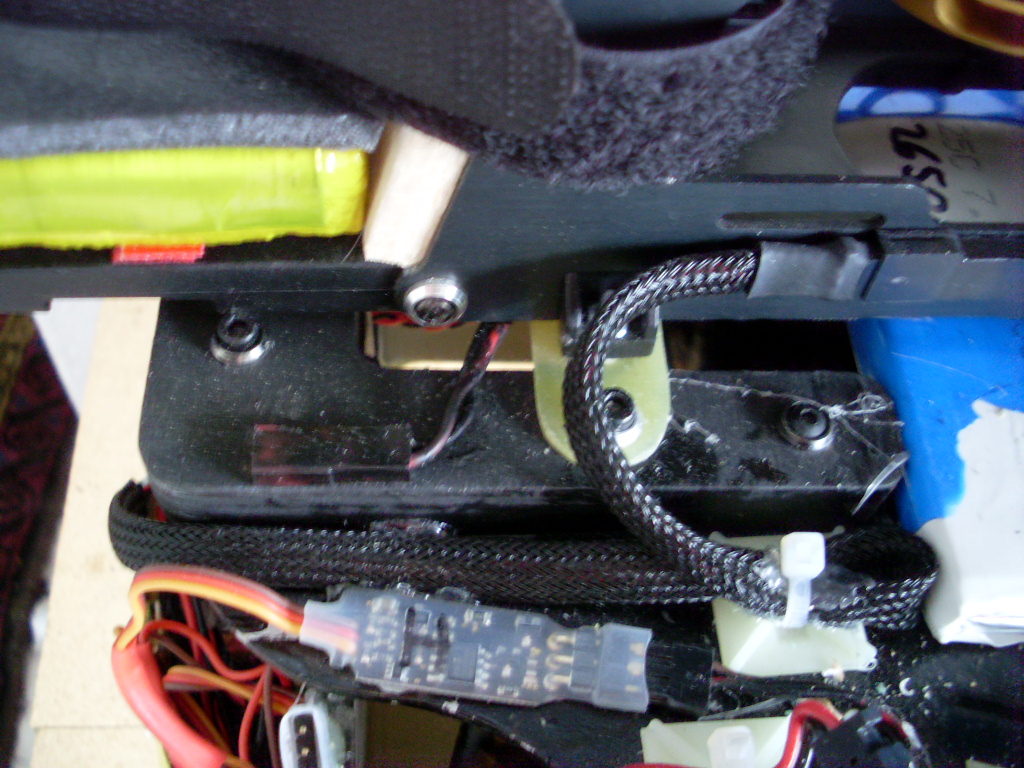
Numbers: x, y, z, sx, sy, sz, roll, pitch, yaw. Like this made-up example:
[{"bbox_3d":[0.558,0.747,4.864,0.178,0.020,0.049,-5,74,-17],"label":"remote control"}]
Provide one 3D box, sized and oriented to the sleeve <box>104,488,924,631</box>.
[{"bbox_3d":[0.001,0.020,0.136,0.099,0.010,0.016,0,53,0],"label":"sleeve"}]

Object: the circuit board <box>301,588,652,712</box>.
[{"bbox_3d":[-0.004,0.032,0.135,0.041,0.004,0.010,6,53,5],"label":"circuit board"}]

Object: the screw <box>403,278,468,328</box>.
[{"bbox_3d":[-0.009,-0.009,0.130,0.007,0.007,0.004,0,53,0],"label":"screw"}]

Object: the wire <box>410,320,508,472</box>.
[{"bbox_3d":[-0.006,0.001,0.134,0.003,0.006,0.021,25,57,18],"label":"wire"}]

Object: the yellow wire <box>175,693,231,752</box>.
[{"bbox_3d":[-0.040,0.044,0.146,0.008,0.007,0.001,35,60,23],"label":"yellow wire"}]

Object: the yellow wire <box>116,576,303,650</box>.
[{"bbox_3d":[-0.036,0.027,0.130,0.022,0.010,0.005,0,53,0],"label":"yellow wire"}]

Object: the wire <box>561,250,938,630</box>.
[{"bbox_3d":[0.027,0.007,0.130,0.043,0.030,0.031,0,53,0],"label":"wire"}]

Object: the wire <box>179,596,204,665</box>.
[{"bbox_3d":[-0.042,0.032,0.147,0.001,0.008,0.007,-11,54,-8],"label":"wire"}]

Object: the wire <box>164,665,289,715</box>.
[{"bbox_3d":[-0.036,0.038,0.141,0.017,0.007,0.002,10,54,8],"label":"wire"}]

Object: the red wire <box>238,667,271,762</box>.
[{"bbox_3d":[-0.033,0.041,0.140,0.002,0.006,0.011,10,54,7],"label":"red wire"}]

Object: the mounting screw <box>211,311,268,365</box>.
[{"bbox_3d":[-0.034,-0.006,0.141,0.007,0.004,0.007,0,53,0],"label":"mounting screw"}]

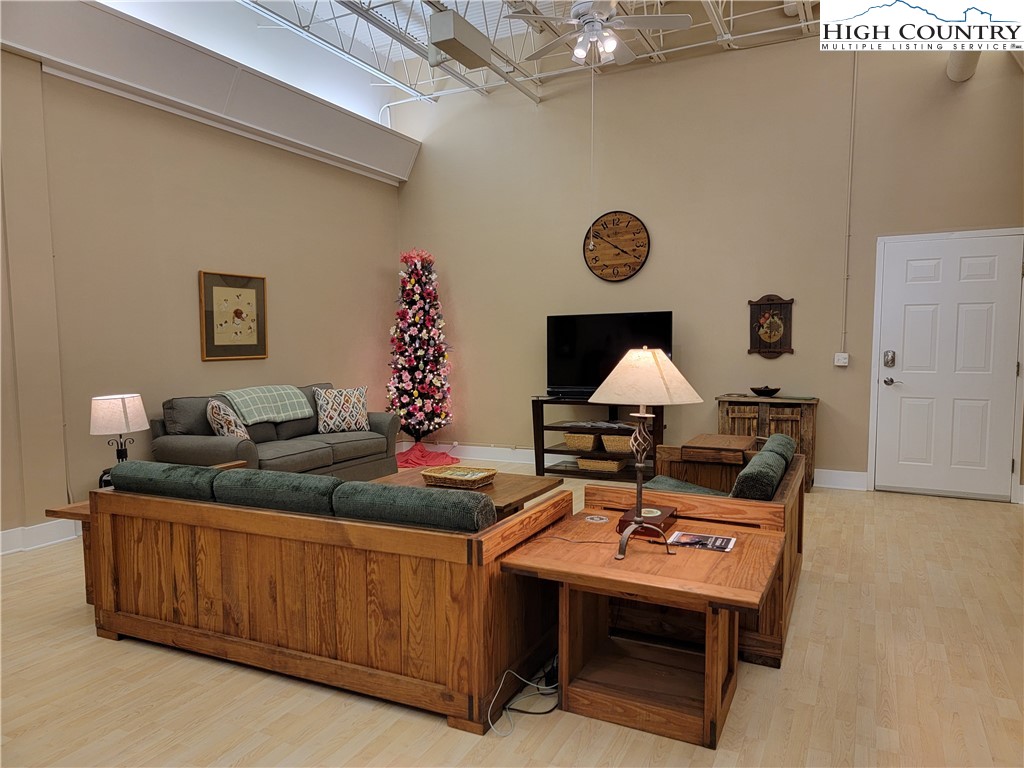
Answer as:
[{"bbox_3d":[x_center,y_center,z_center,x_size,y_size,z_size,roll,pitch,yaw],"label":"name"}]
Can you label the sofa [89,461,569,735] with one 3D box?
[{"bbox_3d":[-0.793,0.785,3.066,1.900,0.667,0.800,2,5,25],"label":"sofa"}]

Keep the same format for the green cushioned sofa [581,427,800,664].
[{"bbox_3d":[0.965,0.687,3.522,0.818,0.768,1.277,2,5,26],"label":"green cushioned sofa"}]

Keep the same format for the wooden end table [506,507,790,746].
[{"bbox_3d":[0.499,0.864,2.562,0.824,0.572,0.702,2,5,25],"label":"wooden end table"}]

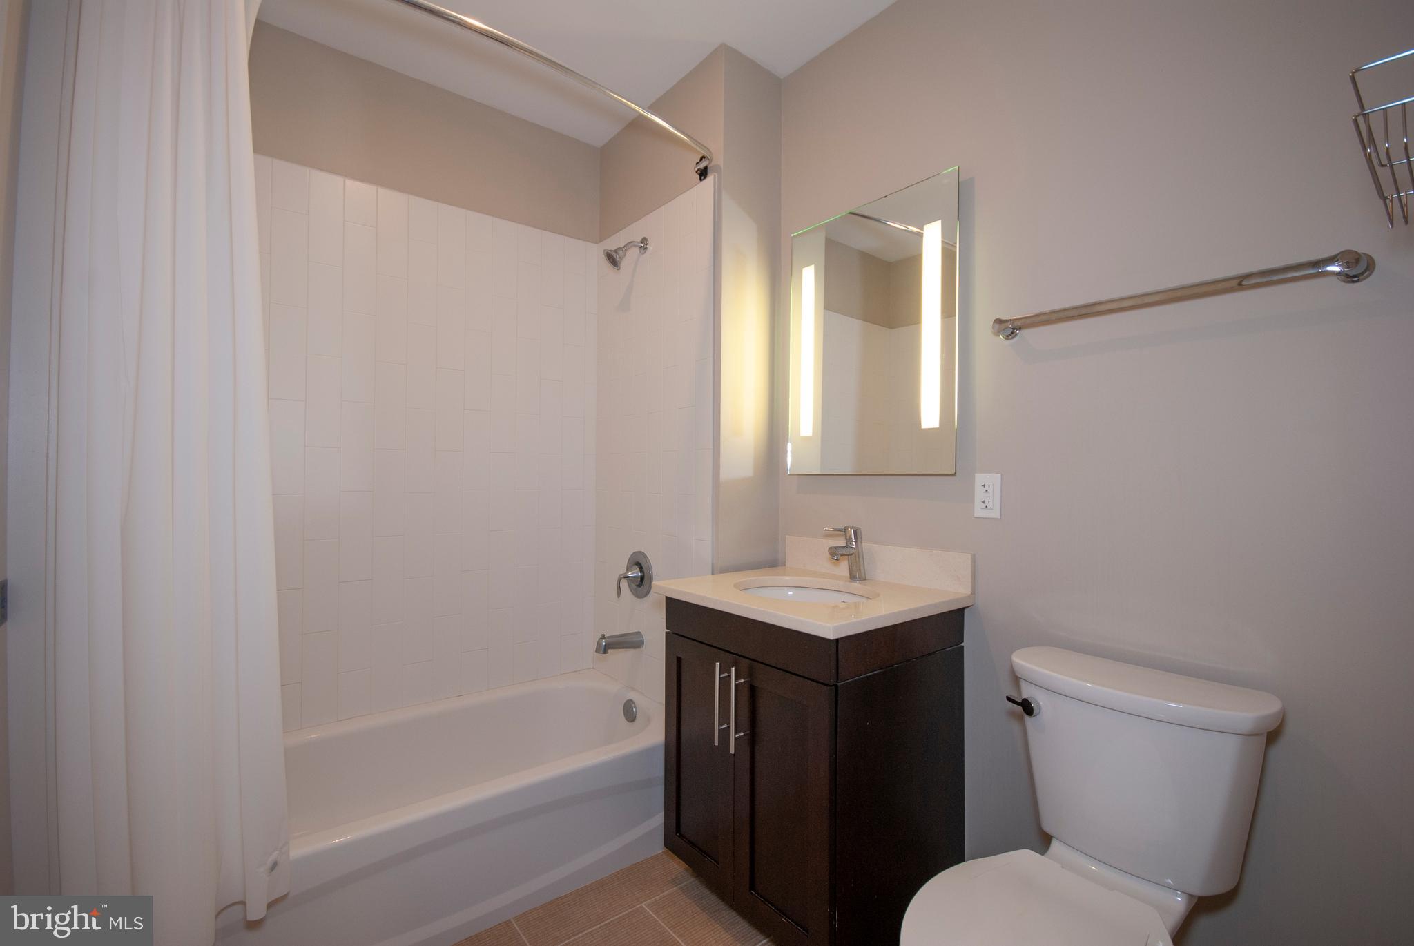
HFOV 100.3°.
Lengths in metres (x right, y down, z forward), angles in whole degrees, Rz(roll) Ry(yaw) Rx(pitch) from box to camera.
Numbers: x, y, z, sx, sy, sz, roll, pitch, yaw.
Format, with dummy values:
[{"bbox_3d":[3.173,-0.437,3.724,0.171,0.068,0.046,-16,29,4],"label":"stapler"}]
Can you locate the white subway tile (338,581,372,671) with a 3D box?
[{"bbox_3d":[-1.208,0.525,2.030,0.098,0.305,0.009,1,-1,-36],"label":"white subway tile"}]

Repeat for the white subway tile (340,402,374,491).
[{"bbox_3d":[-1.209,-0.090,2.043,0.098,0.307,0.010,1,-1,-38],"label":"white subway tile"}]

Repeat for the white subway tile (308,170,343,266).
[{"bbox_3d":[-1.283,-0.855,1.990,0.098,0.309,0.010,1,-1,-37],"label":"white subway tile"}]

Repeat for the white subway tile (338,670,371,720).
[{"bbox_3d":[-1.211,0.760,2.029,0.098,0.159,0.010,1,-1,-37],"label":"white subway tile"}]

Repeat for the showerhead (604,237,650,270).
[{"bbox_3d":[-0.316,-0.847,2.263,0.175,0.157,0.086,1,-1,-38],"label":"showerhead"}]

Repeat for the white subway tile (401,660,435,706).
[{"bbox_3d":[-1.050,0.763,2.148,0.099,0.159,0.009,1,0,-37],"label":"white subway tile"}]

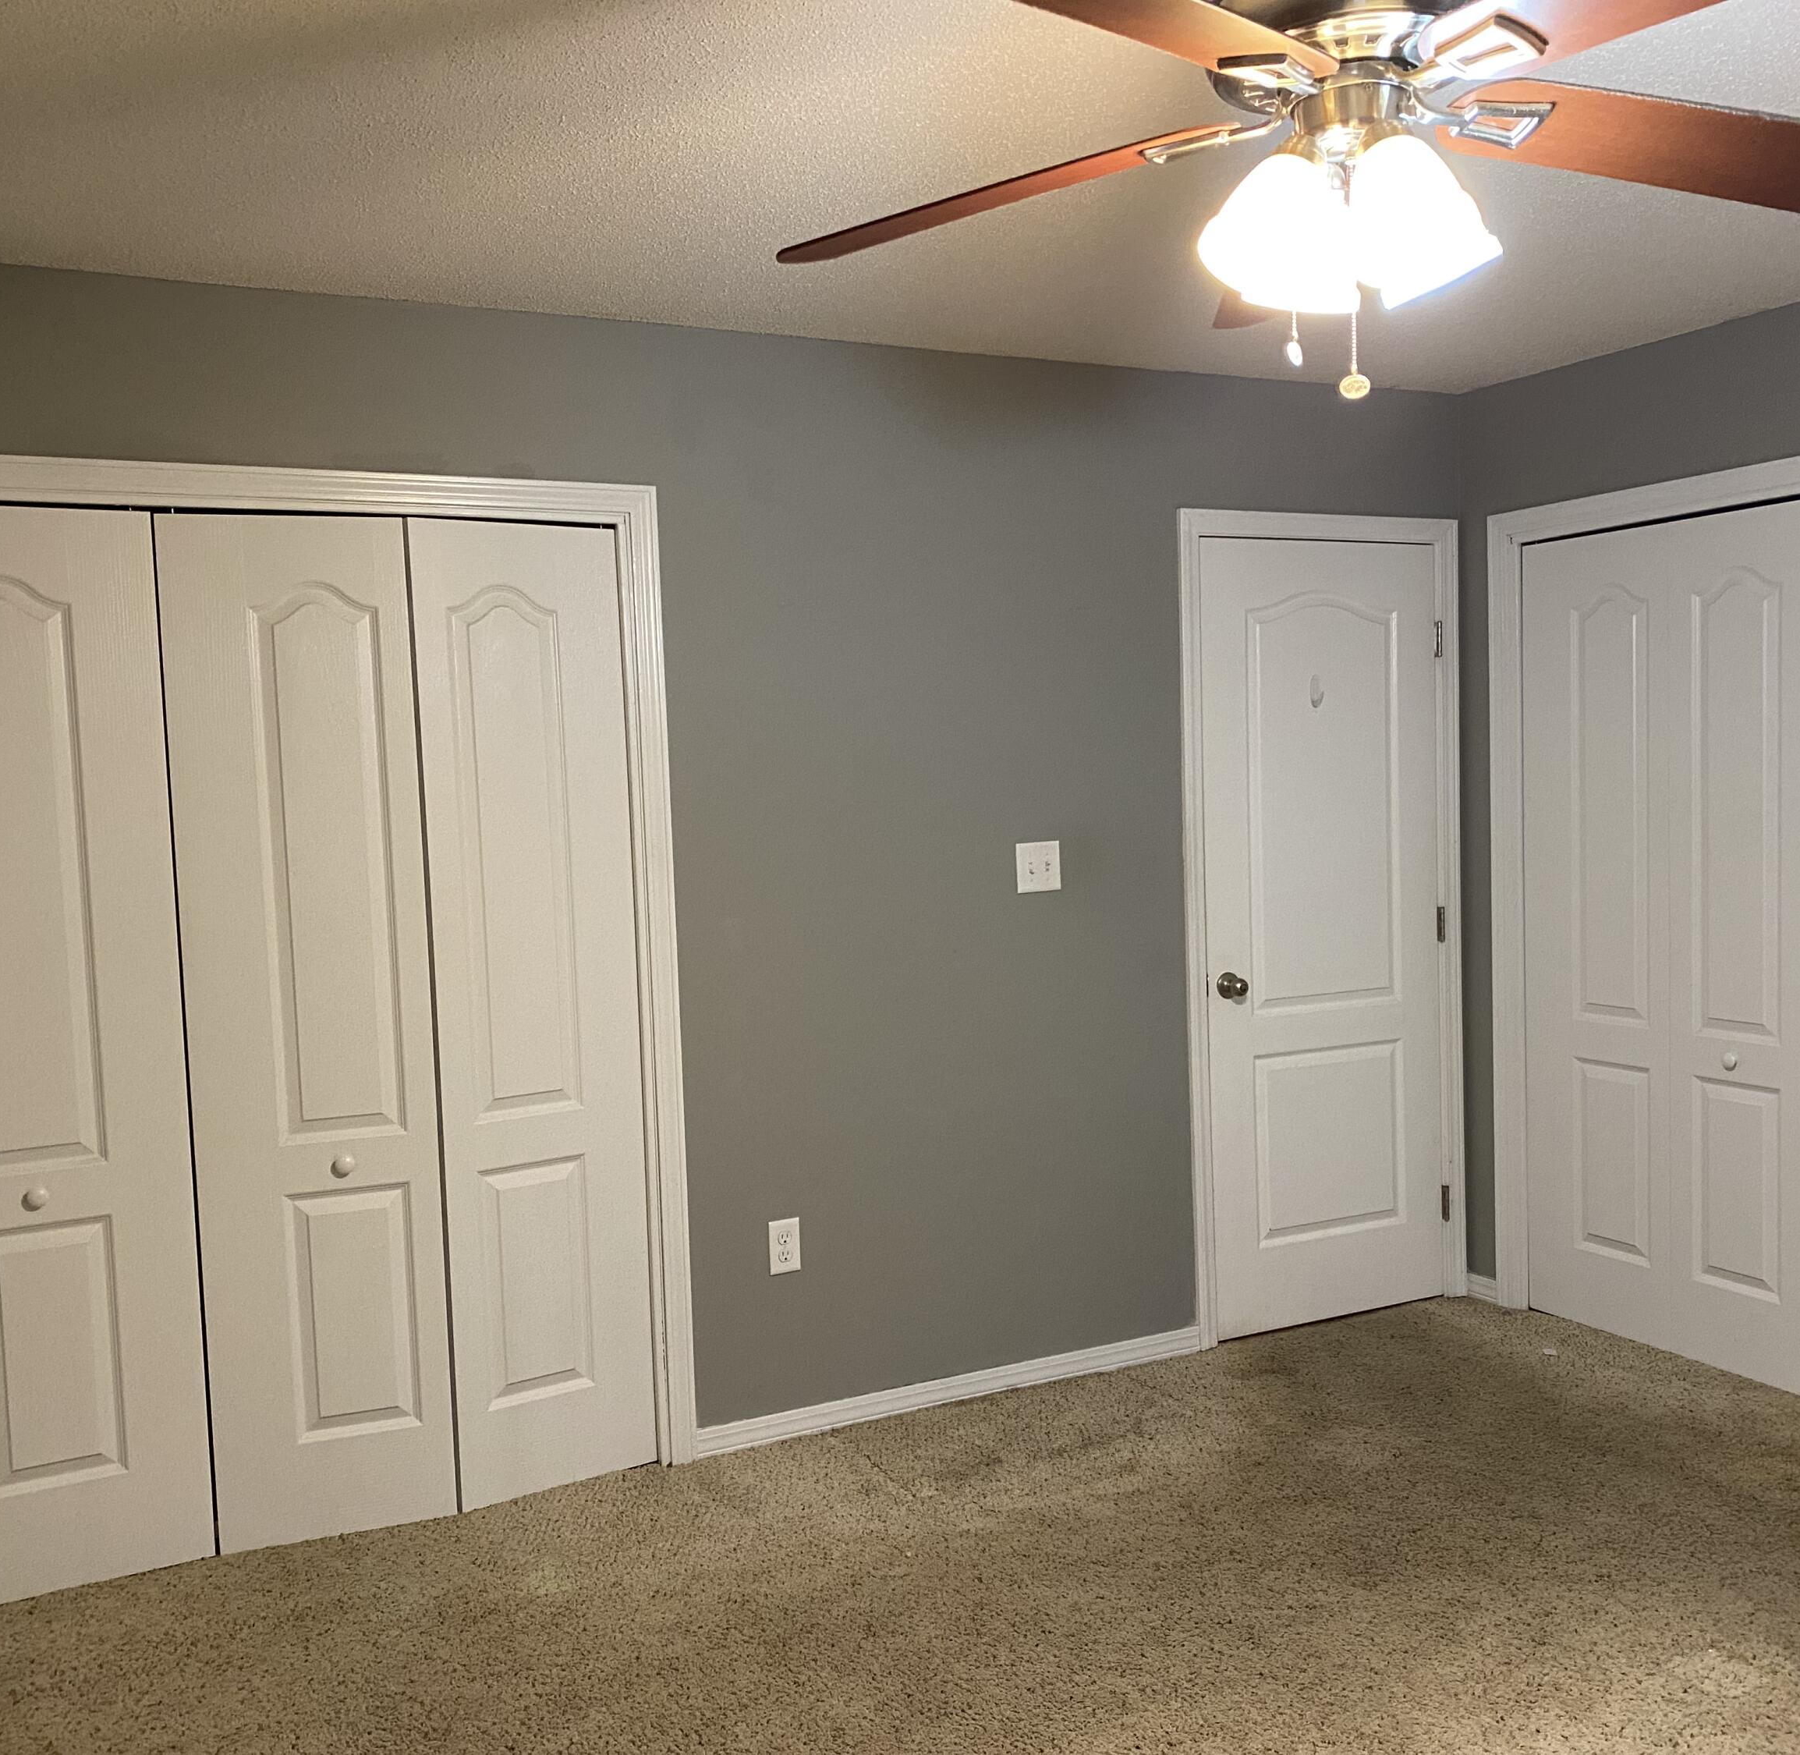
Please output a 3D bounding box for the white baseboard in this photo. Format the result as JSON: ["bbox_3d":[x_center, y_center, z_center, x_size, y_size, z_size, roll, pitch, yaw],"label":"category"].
[{"bbox_3d":[0.159,1.193,4.103,1.339,0.068,0.020,-4,4,-27],"label":"white baseboard"}]

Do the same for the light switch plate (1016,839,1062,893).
[{"bbox_3d":[0.329,-0.023,4.135,0.119,0.114,0.018,-4,4,-27],"label":"light switch plate"}]

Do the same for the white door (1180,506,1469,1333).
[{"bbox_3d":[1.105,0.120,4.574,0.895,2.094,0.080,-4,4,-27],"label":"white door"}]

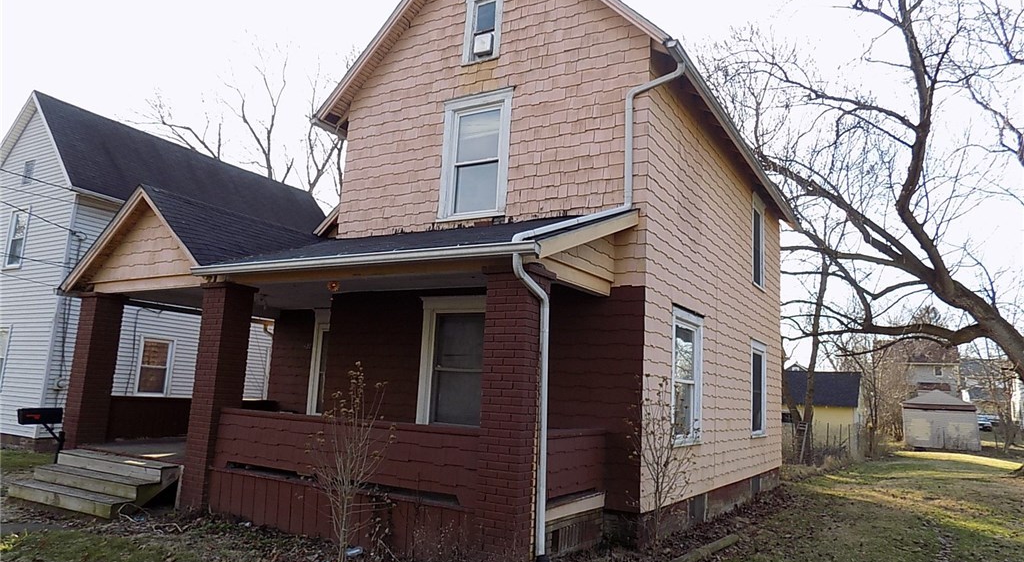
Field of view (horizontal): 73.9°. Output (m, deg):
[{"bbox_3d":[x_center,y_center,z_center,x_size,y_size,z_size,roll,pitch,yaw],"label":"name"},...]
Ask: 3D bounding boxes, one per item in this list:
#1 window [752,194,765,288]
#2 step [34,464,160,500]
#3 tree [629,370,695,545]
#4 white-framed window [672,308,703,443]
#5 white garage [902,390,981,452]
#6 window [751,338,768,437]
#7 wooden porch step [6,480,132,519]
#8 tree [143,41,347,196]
[{"bbox_3d":[4.652,-0.732,12.899,0.128,1.753,1.034,-3,-11,31],"label":"window"},{"bbox_3d":[-4.961,2.406,8.066,2.216,0.153,0.276,-3,-11,31],"label":"step"},{"bbox_3d":[1.553,1.872,7.024,0.729,1.714,0.729,-3,-11,31],"label":"tree"},{"bbox_3d":[2.222,1.227,8.702,0.128,1.714,1.202,-3,-11,31],"label":"white-framed window"},{"bbox_3d":[24.063,7.757,38.195,3.307,3.177,5.319,-3,-11,31],"label":"white garage"},{"bbox_3d":[4.427,1.950,12.280,0.128,1.709,1.143,-3,-11,31],"label":"window"},{"bbox_3d":[-5.092,2.506,7.822,2.236,0.148,0.276,-3,-11,31],"label":"wooden porch step"},{"bbox_3d":[-13.055,-2.825,33.780,10.244,18.911,10.244,-3,-11,31],"label":"tree"}]

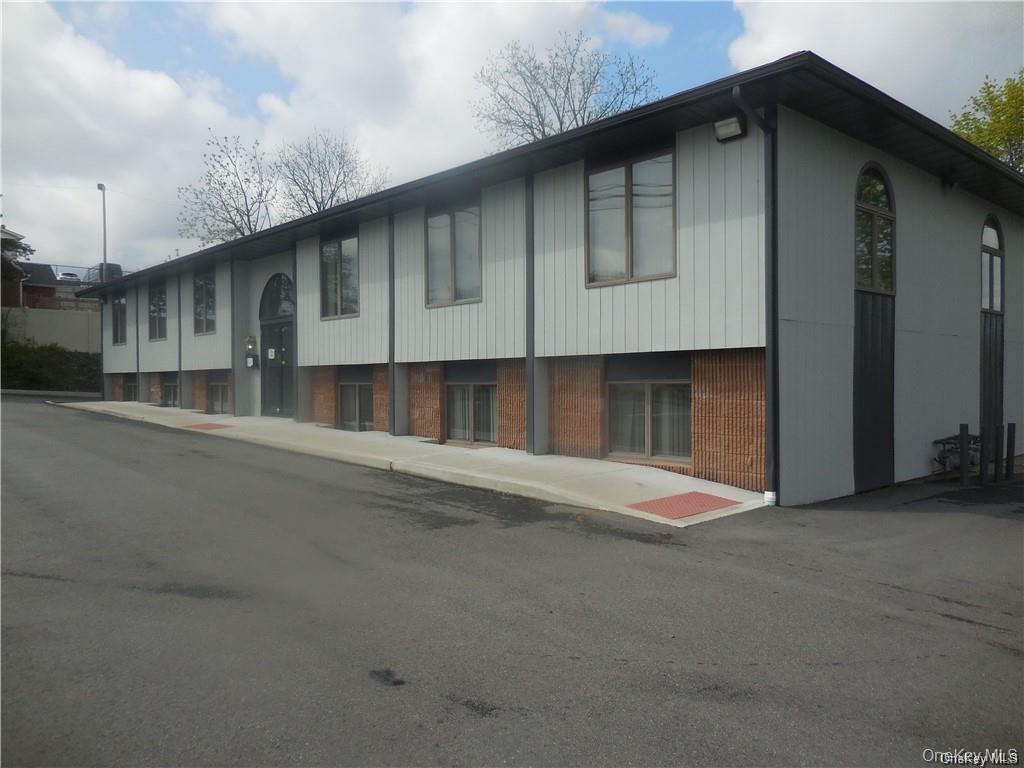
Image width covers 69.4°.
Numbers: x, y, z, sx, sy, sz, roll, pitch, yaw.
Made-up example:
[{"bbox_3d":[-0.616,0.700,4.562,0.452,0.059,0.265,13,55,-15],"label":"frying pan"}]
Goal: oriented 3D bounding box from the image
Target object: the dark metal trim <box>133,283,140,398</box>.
[{"bbox_3d":[-11.995,-1.333,23.836,0.100,3.800,0.170,-1,1,-43],"label":"dark metal trim"}]

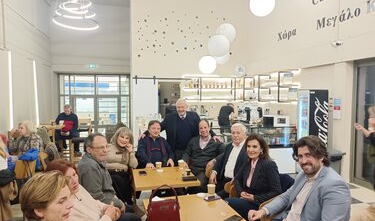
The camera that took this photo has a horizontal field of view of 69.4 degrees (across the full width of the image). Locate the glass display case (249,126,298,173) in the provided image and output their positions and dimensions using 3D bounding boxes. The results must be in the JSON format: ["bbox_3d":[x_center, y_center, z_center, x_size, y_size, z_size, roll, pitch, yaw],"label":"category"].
[{"bbox_3d":[1.969,0.886,6.500,1.130,1.100,0.720,0,2,-10],"label":"glass display case"}]

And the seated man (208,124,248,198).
[{"bbox_3d":[0.522,0.854,3.069,0.580,1.360,0.800,2,4,37],"label":"seated man"}]

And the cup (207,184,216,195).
[{"bbox_3d":[0.242,0.774,2.677,0.082,0.093,0.082,0,2,0],"label":"cup"}]

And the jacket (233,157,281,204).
[{"bbox_3d":[0.652,0.679,2.489,0.450,0.540,0.320,2,4,37],"label":"jacket"}]

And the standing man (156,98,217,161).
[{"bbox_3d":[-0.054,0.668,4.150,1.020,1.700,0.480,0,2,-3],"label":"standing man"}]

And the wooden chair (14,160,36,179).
[{"bbox_3d":[-2.217,1.092,3.912,0.440,0.820,0.500,0,3,-7],"label":"wooden chair"}]

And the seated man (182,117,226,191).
[{"bbox_3d":[0.202,0.834,3.568,0.600,1.360,0.850,0,3,3],"label":"seated man"}]

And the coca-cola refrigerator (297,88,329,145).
[{"bbox_3d":[2.870,0.480,6.200,0.550,1.930,0.530,-1,2,-15],"label":"coca-cola refrigerator"}]

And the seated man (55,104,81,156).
[{"bbox_3d":[-2.786,0.461,6.300,0.560,1.200,0.660,-1,2,-16],"label":"seated man"}]

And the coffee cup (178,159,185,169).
[{"bbox_3d":[-0.082,0.733,3.710,0.080,0.093,0.080,0,2,0],"label":"coffee cup"}]

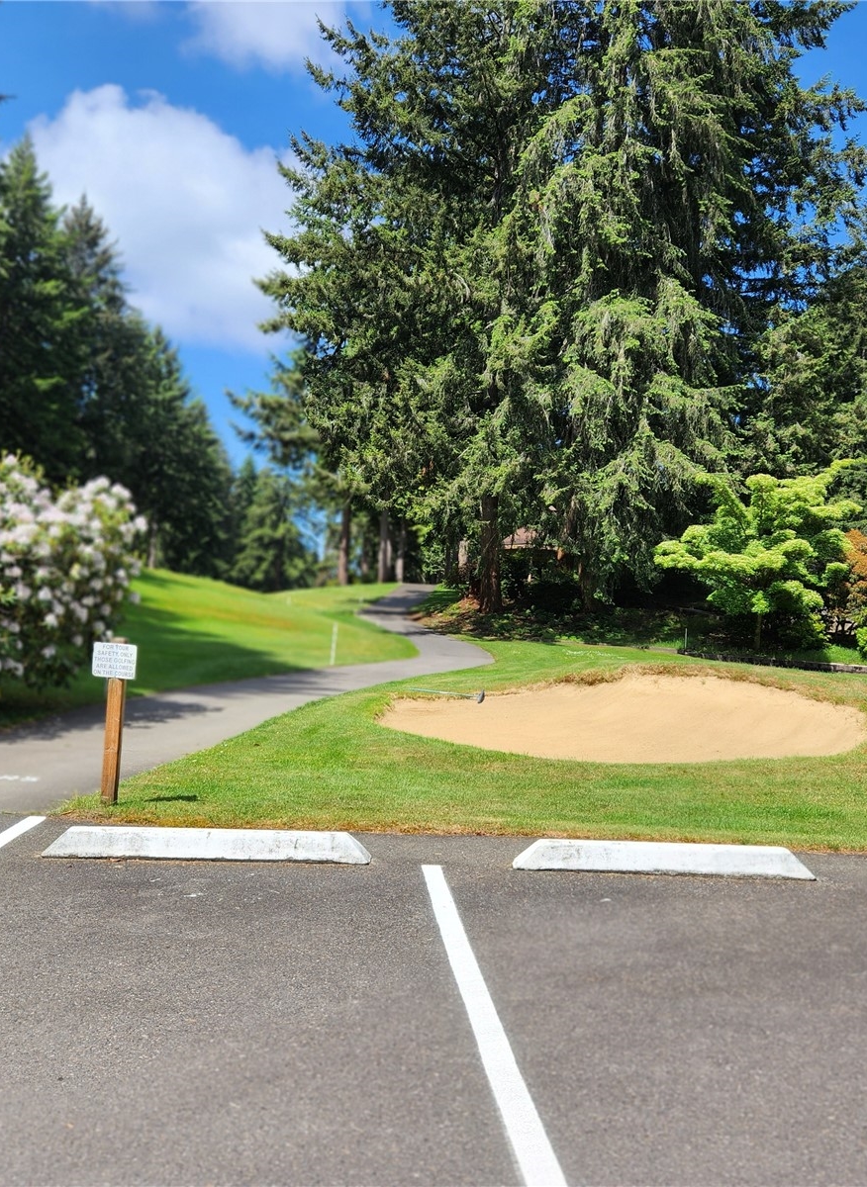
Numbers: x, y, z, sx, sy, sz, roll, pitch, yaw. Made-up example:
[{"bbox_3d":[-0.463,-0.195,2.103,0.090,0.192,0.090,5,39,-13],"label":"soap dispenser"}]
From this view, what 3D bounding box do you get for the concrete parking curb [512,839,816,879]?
[{"bbox_3d":[1.372,1.595,6.325,1.825,0.145,0.170,3,-2,-3],"label":"concrete parking curb"}]

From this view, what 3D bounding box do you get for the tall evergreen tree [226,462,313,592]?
[{"bbox_3d":[-17.916,-7.234,115.000,9.465,14.333,8.800,3,-2,-9],"label":"tall evergreen tree"}]

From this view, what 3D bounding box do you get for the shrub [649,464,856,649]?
[{"bbox_3d":[9.036,-1.075,29.500,5.758,5.237,5.200,2,-2,17],"label":"shrub"}]

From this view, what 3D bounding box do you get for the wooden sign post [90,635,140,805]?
[{"bbox_3d":[-2.286,0.914,7.507,0.307,1.167,0.110,3,-2,-3],"label":"wooden sign post"}]

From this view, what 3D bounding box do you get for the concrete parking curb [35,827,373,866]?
[{"bbox_3d":[-1.287,1.457,6.093,1.836,0.145,0.170,3,-2,-7],"label":"concrete parking curb"}]

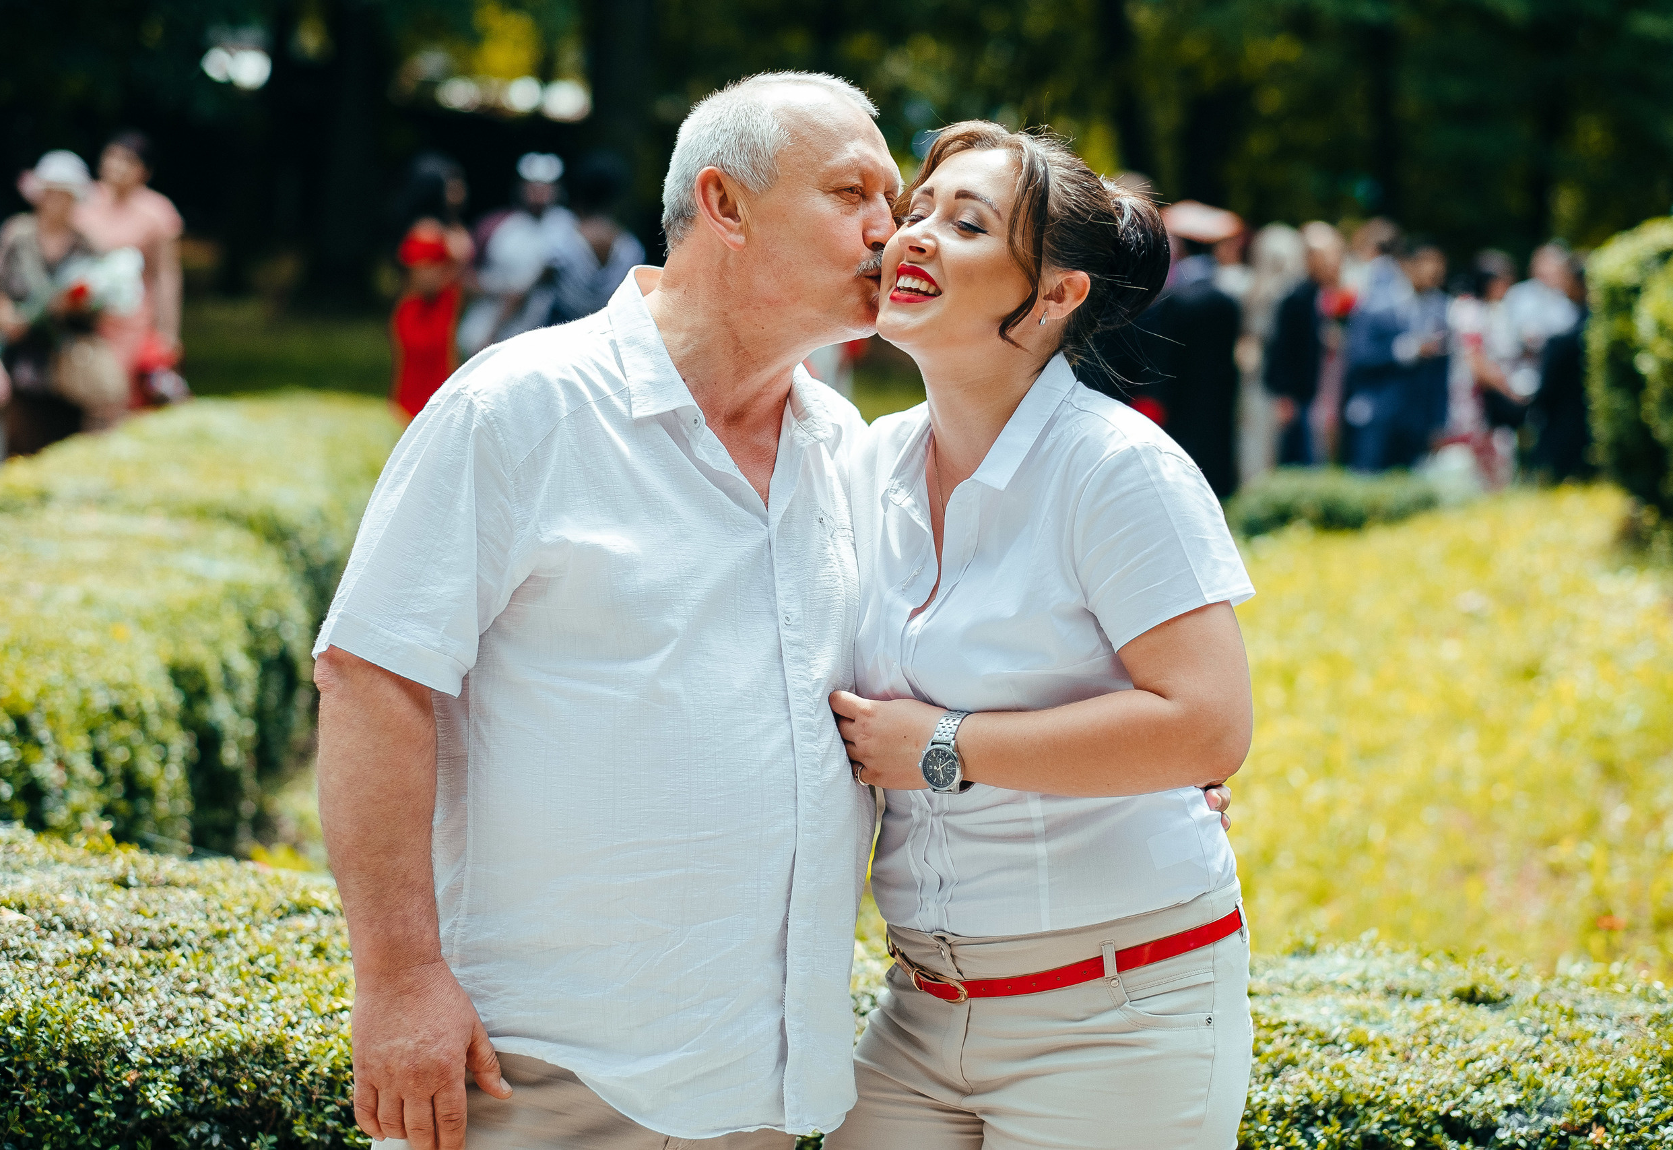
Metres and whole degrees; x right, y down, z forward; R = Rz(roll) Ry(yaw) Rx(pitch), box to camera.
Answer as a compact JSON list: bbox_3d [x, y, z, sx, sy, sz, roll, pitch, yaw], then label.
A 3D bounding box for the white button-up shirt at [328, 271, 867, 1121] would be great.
[{"bbox_3d":[-0.160,0.106,3.520,0.570,0.740,0.360,-4,6,-35],"label":"white button-up shirt"}]

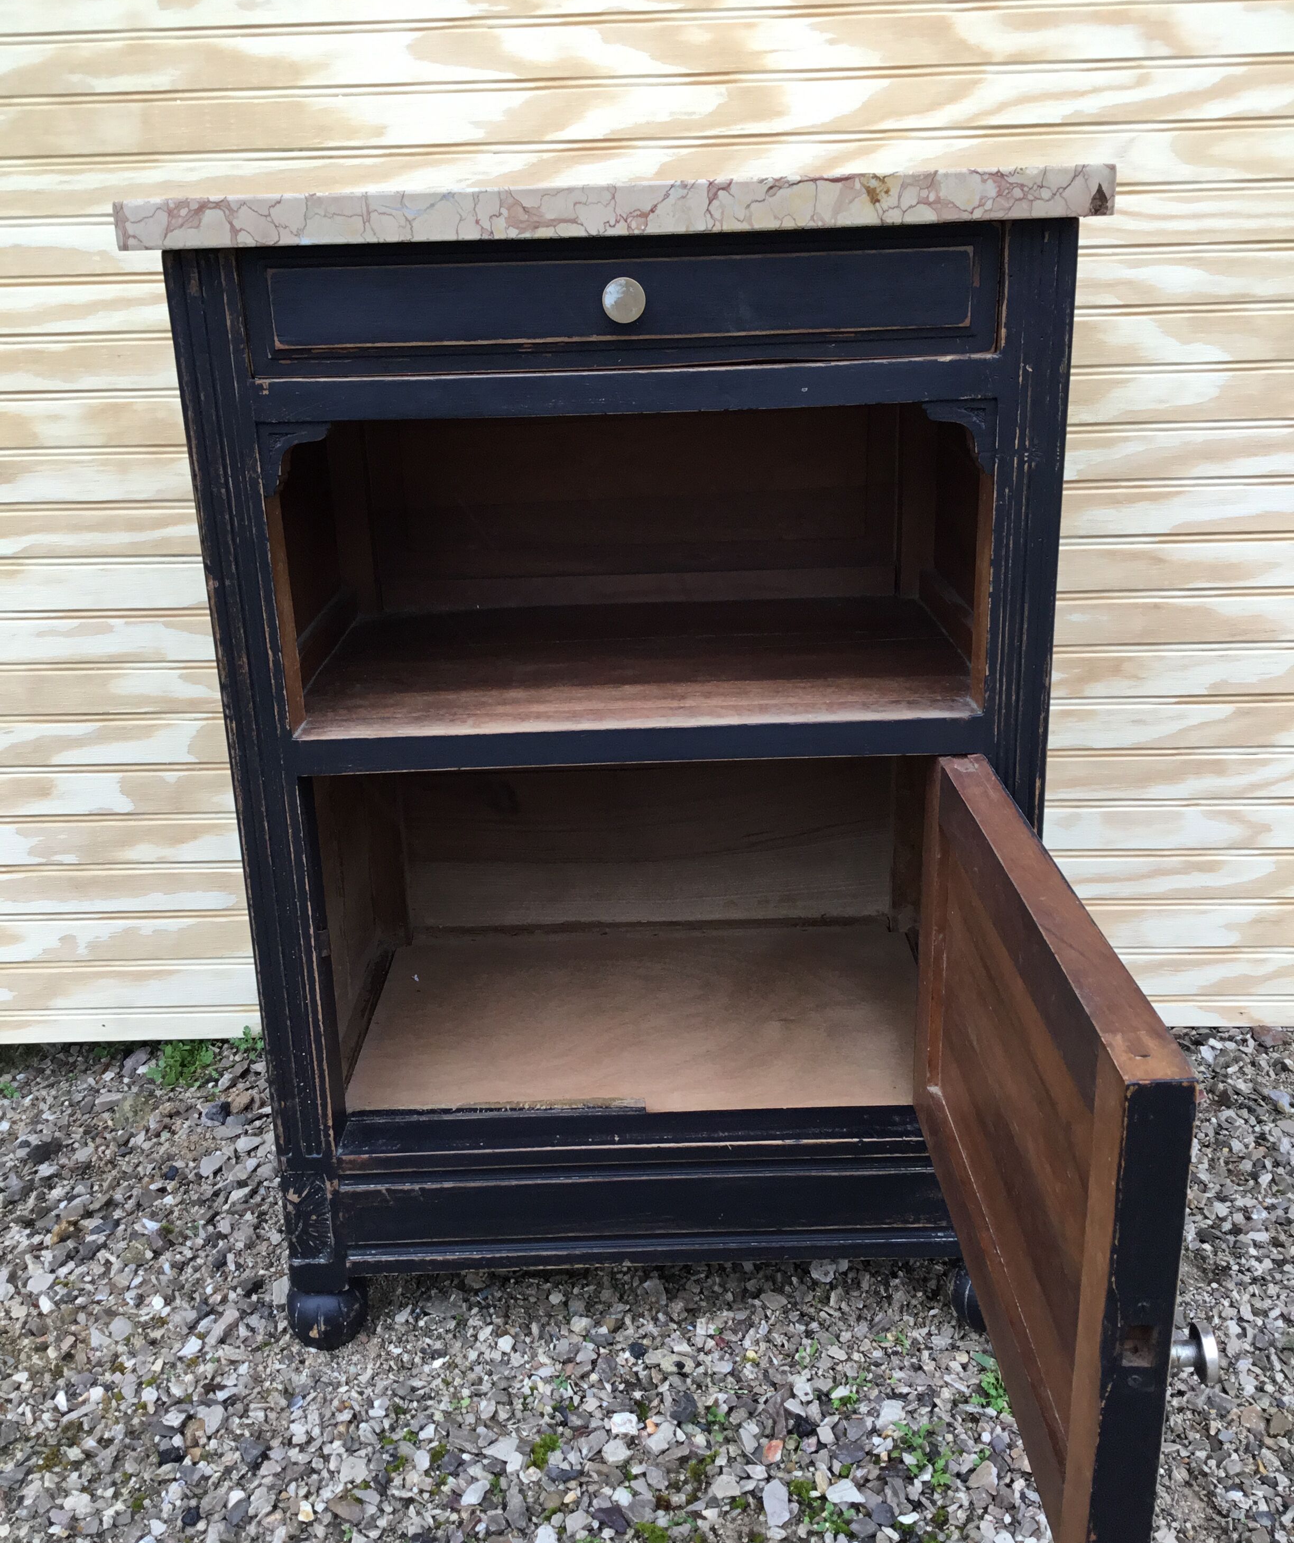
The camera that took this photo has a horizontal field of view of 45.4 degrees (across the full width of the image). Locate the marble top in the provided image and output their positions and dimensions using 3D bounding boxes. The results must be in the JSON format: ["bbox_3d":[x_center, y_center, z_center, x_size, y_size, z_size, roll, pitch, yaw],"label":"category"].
[{"bbox_3d":[-0.019,-0.387,1.073,0.574,0.027,0.392,-2,19,0],"label":"marble top"}]

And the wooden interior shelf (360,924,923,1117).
[{"bbox_3d":[0.004,0.213,1.306,0.476,0.024,0.316,-2,19,0],"label":"wooden interior shelf"}]

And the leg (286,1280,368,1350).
[{"bbox_3d":[-0.244,0.409,1.181,0.062,0.059,0.062,-2,19,0],"label":"leg"}]

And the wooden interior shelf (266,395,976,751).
[{"bbox_3d":[-0.009,-0.177,1.146,0.472,0.212,0.356,-2,19,0],"label":"wooden interior shelf"}]

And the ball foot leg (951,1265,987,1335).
[{"bbox_3d":[0.263,0.392,1.180,0.062,0.059,0.062,-2,19,0],"label":"ball foot leg"}]

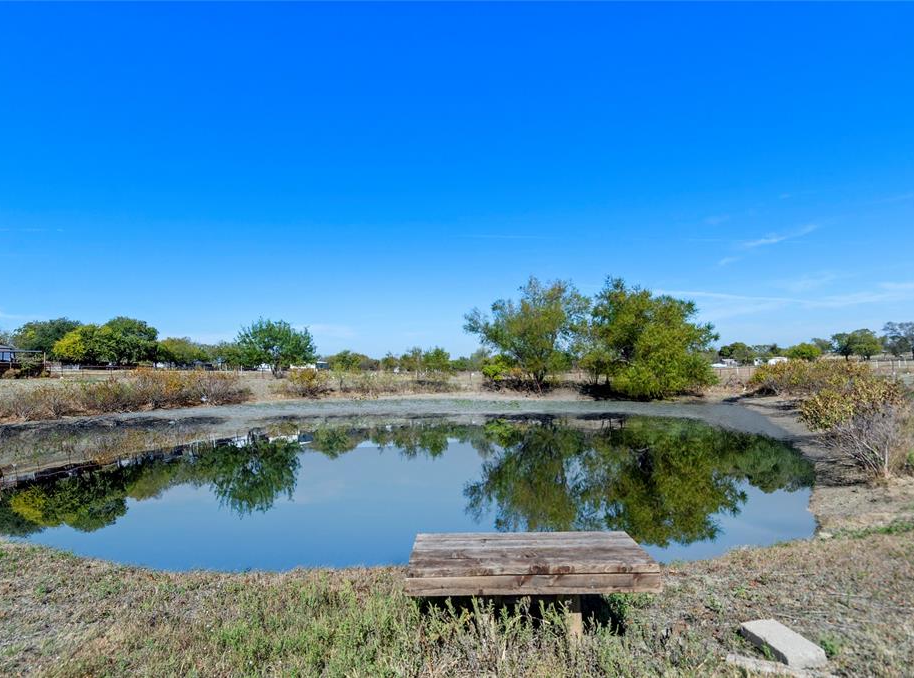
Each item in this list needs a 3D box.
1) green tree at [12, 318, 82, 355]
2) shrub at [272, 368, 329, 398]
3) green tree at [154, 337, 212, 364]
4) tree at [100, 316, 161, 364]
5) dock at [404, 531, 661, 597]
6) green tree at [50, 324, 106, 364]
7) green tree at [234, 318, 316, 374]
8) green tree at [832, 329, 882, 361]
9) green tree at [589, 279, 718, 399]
[{"bbox_3d":[-59.933,0.220,75.000,8.165,6.459,6.940,2,-3,-39],"label":"green tree"},{"bbox_3d":[-8.066,2.282,26.500,2.842,1.608,2.273,0,-2,0],"label":"shrub"},{"bbox_3d":[-39.614,1.955,74.000,7.631,4.345,6.486,0,-2,0],"label":"green tree"},{"bbox_3d":[-44.666,0.479,70.000,7.449,7.125,6.704,0,-2,0],"label":"tree"},{"bbox_3d":[0.527,1.631,3.736,1.700,0.185,0.726,0,-2,-2],"label":"dock"},{"bbox_3d":[-48.068,0.700,65.000,5.465,5.089,5.192,2,-3,-36],"label":"green tree"},{"bbox_3d":[-18.575,0.916,52.000,8.103,6.005,7.455,0,-2,0],"label":"green tree"},{"bbox_3d":[66.367,0.998,85.000,6.488,5.490,5.839,-2,-3,38],"label":"green tree"},{"bbox_3d":[10.055,-0.026,26.500,6.135,6.038,5.828,-1,-3,21],"label":"green tree"}]

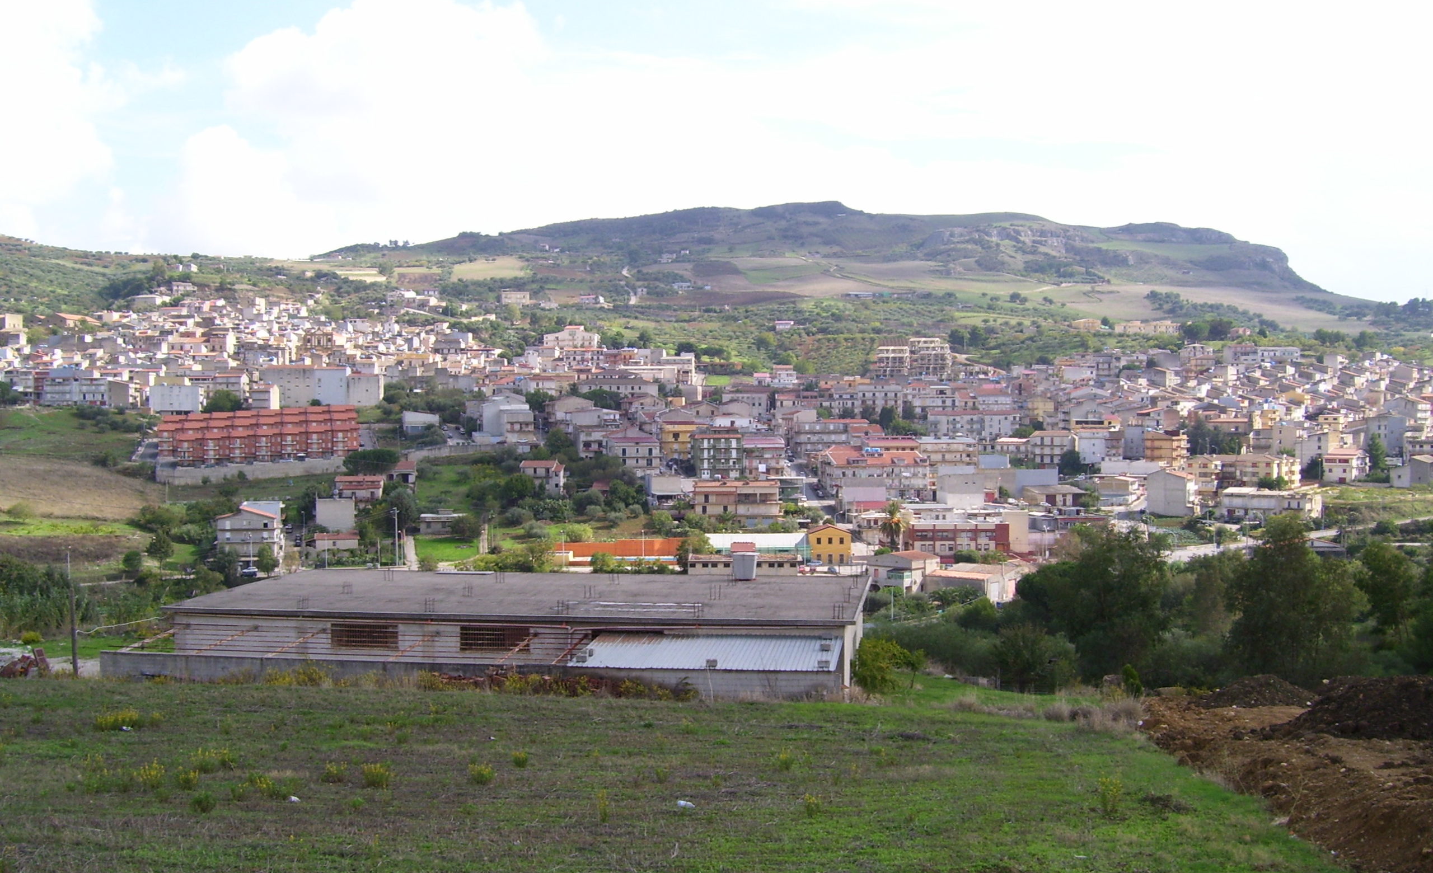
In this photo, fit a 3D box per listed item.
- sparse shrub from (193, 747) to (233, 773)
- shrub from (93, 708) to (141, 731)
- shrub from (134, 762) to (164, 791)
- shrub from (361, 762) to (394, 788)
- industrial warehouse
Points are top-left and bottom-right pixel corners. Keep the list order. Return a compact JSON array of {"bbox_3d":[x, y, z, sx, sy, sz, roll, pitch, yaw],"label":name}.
[{"bbox_3d":[-7.506,4.821,22.823,0.612,0.361,0.520,0,1,-18],"label":"sparse shrub"},{"bbox_3d":[-12.883,6.087,32.916,1.000,0.475,0.850,0,1,-21],"label":"shrub"},{"bbox_3d":[-7.446,4.461,20.113,0.409,0.361,0.347,0,1,-20],"label":"shrub"},{"bbox_3d":[-4.521,4.514,20.416,0.430,0.338,0.365,0,1,-13],"label":"shrub"},{"bbox_3d":[-7.888,8.432,64.688,27.910,3.600,20.730,0,1,8],"label":"industrial warehouse"}]

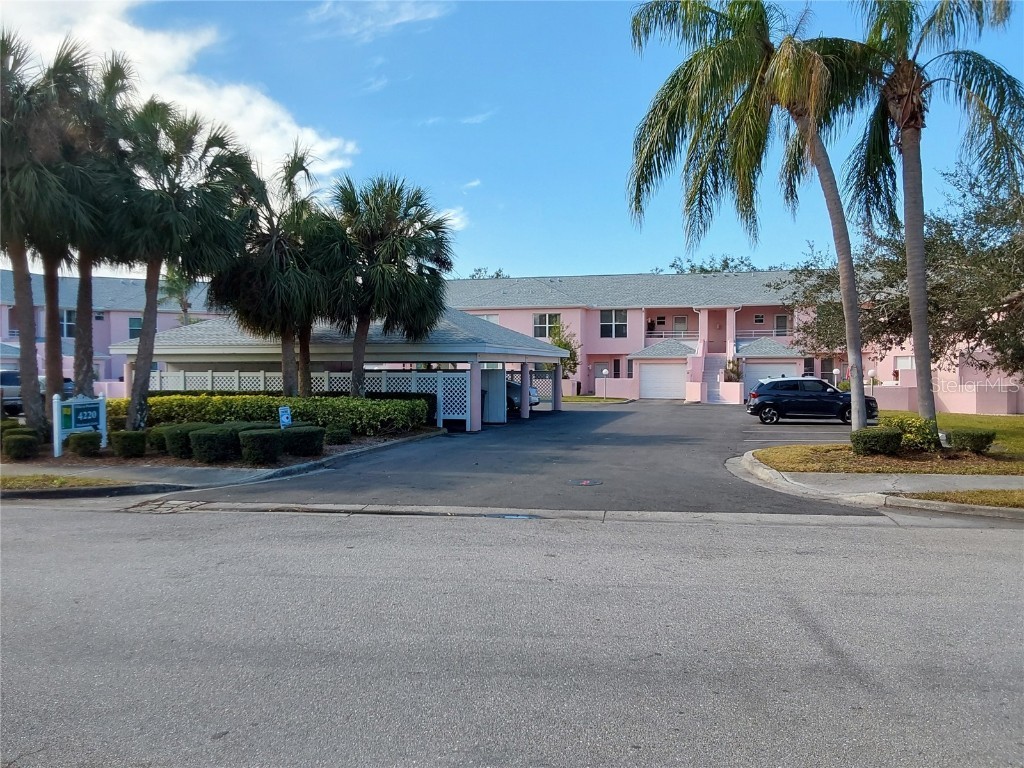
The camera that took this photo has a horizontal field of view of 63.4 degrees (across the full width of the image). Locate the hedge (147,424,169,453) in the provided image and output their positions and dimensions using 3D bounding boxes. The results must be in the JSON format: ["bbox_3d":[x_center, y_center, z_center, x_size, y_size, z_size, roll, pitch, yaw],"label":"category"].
[{"bbox_3d":[-7.254,1.140,17.163,0.650,0.500,0.650,0,1,9],"label":"hedge"}]

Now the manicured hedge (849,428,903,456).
[{"bbox_3d":[7.218,1.128,16.426,0.800,0.490,0.750,0,1,8],"label":"manicured hedge"}]

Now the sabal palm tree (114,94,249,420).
[{"bbox_3d":[-8.064,-2.802,20.148,3.200,8.200,3.200,0,1,12],"label":"sabal palm tree"}]

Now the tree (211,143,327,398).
[{"bbox_3d":[-6.743,-2.679,22.751,3.100,7.850,3.100,0,1,12],"label":"tree"}]

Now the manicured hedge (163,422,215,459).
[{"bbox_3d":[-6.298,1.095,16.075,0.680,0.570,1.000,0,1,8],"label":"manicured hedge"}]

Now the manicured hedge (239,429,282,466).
[{"bbox_3d":[-4.569,1.140,15.070,0.750,0.570,0.720,0,1,9],"label":"manicured hedge"}]

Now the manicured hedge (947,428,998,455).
[{"bbox_3d":[9.288,1.128,16.727,0.820,0.440,0.720,0,1,9],"label":"manicured hedge"}]

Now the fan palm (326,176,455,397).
[{"bbox_3d":[-3.372,-2.211,22.767,3.500,7.000,3.500,0,1,9],"label":"fan palm"}]

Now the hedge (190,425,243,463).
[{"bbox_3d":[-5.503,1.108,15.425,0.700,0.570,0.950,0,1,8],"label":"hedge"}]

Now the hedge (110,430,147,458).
[{"bbox_3d":[-7.432,1.158,16.073,0.640,0.500,0.580,0,1,9],"label":"hedge"}]

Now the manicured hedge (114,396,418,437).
[{"bbox_3d":[-6.586,0.818,22.221,8.200,0.880,2.200,0,1,12],"label":"manicured hedge"}]

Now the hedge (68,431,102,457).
[{"bbox_3d":[-8.382,1.165,16.299,0.600,0.480,0.550,0,1,9],"label":"hedge"}]

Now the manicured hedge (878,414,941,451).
[{"bbox_3d":[8.410,1.011,17.524,1.080,0.680,0.900,0,1,8],"label":"manicured hedge"}]

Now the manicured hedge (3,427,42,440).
[{"bbox_3d":[-10.023,1.128,16.926,0.680,0.470,0.680,0,1,8],"label":"manicured hedge"}]

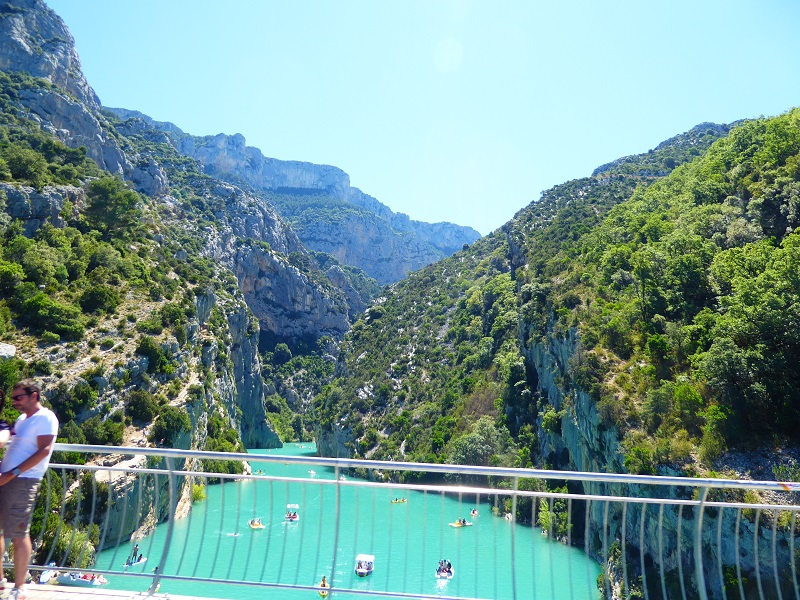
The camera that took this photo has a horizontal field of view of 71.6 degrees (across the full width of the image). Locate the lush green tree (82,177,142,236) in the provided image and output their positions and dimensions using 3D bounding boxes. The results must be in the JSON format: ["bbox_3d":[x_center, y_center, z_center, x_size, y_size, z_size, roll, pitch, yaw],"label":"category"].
[{"bbox_3d":[-67.613,-21.913,130.000,12.400,13.600,11.800,2,-11,0],"label":"lush green tree"}]

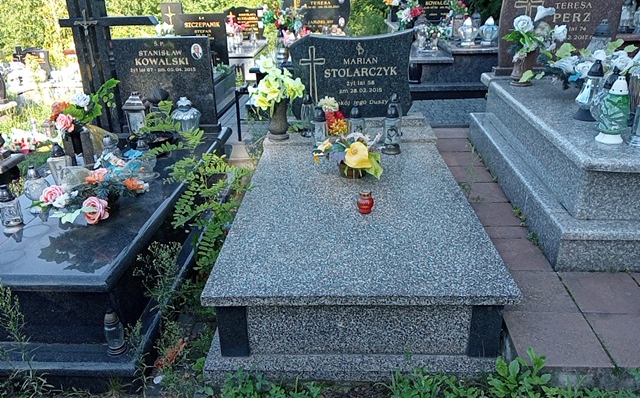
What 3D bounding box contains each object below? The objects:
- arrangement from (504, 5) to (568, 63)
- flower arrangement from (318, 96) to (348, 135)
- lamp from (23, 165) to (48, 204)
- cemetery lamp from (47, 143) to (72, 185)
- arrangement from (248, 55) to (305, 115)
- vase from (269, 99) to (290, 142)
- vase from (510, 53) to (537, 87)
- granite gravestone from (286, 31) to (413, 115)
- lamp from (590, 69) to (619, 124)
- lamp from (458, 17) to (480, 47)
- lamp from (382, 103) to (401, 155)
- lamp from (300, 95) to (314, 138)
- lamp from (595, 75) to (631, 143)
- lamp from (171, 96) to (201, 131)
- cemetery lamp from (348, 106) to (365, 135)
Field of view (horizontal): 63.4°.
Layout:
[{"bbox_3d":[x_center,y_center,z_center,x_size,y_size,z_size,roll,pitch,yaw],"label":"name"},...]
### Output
[{"bbox_3d":[1.700,-1.294,4.107,0.448,0.422,0.361,0,24,3],"label":"arrangement"},{"bbox_3d":[0.101,-0.578,3.638,0.200,0.274,0.180,0,24,3],"label":"flower arrangement"},{"bbox_3d":[-1.407,-0.069,2.569,0.128,0.203,0.128,-1,24,2],"label":"lamp"},{"bbox_3d":[-1.402,-0.189,2.800,0.131,0.234,0.131,-1,24,2],"label":"cemetery lamp"},{"bbox_3d":[-0.279,-0.722,3.325,0.353,0.370,0.308,-1,24,2],"label":"arrangement"},{"bbox_3d":[-0.272,-0.530,3.468,0.134,0.259,0.134,-1,24,3],"label":"vase"},{"bbox_3d":[1.549,-0.985,3.950,0.154,0.235,0.154,0,24,4],"label":"vase"},{"bbox_3d":[0.216,-0.852,3.570,0.828,0.584,0.091,-1,24,1],"label":"granite gravestone"},{"bbox_3d":[1.634,-0.581,2.942,0.158,0.328,0.158,0,24,4],"label":"lamp"},{"bbox_3d":[1.691,-1.887,5.847,0.211,0.287,0.211,0,24,3],"label":"lamp"},{"bbox_3d":[0.447,-0.435,3.210,0.112,0.311,0.112,-1,24,3],"label":"lamp"},{"bbox_3d":[-0.082,-0.562,3.475,0.092,0.288,0.092,-1,24,3],"label":"lamp"},{"bbox_3d":[1.618,-0.486,2.831,0.163,0.347,0.163,0,24,3],"label":"lamp"},{"bbox_3d":[-0.909,-0.554,3.527,0.200,0.274,0.200,-1,24,2],"label":"lamp"},{"bbox_3d":[0.262,-0.534,3.582,0.100,0.233,0.100,0,24,3],"label":"cemetery lamp"}]

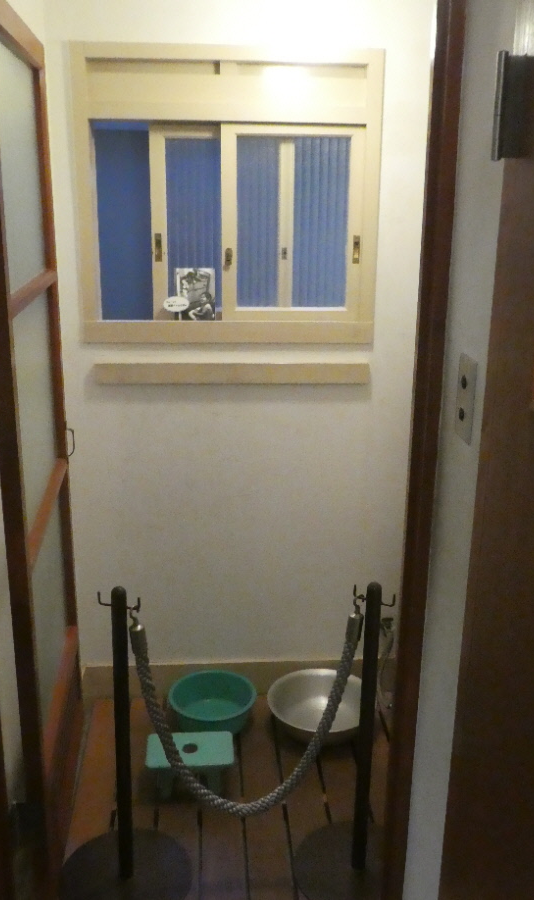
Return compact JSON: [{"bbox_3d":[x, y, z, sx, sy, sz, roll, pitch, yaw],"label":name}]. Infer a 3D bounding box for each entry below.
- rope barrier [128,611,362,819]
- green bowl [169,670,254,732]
[{"bbox_3d":[-0.044,0.568,1.769,0.480,0.514,0.040,-1,16,-6],"label":"rope barrier"},{"bbox_3d":[-0.161,0.764,2.469,0.260,0.087,0.260,0,16,-4],"label":"green bowl"}]

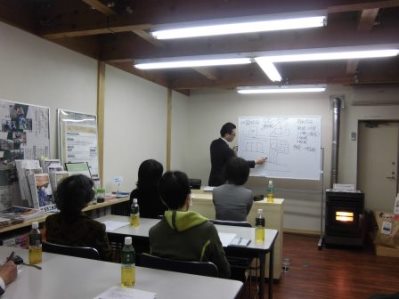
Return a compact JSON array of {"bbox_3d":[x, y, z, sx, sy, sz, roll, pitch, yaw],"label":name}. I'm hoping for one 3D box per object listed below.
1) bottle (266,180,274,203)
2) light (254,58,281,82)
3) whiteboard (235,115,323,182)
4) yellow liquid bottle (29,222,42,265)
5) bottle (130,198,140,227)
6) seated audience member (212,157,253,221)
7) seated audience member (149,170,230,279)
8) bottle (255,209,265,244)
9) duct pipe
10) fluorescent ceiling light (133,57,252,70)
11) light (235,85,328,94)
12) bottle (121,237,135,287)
[{"bbox_3d":[0.774,0.459,3.886,0.069,0.225,0.069,1,1,18],"label":"bottle"},{"bbox_3d":[0.813,-0.928,4.060,0.150,0.100,1.230,1,0,19],"label":"light"},{"bbox_3d":[1.172,-0.028,5.320,1.210,0.910,0.040,1,1,23],"label":"whiteboard"},{"bbox_3d":[-0.881,0.500,1.925,0.064,0.215,0.064,1,0,19],"label":"yellow liquid bottle"},{"bbox_3d":[-0.509,0.505,2.848,0.064,0.215,0.064,1,0,19],"label":"bottle"},{"bbox_3d":[0.354,0.726,3.489,0.440,1.300,0.620,1,1,18],"label":"seated audience member"},{"bbox_3d":[-0.014,0.735,2.307,0.500,1.200,0.720,2,0,22],"label":"seated audience member"},{"bbox_3d":[0.451,0.567,2.624,0.068,0.232,0.068,1,1,18],"label":"bottle"},{"bbox_3d":[2.017,-0.101,5.282,0.115,1.334,0.115,1,0,19],"label":"duct pipe"},{"bbox_3d":[-0.089,-0.847,3.480,1.210,0.080,0.075,1,1,18],"label":"fluorescent ceiling light"},{"bbox_3d":[1.142,-0.840,5.046,1.235,0.100,0.150,1,0,19],"label":"light"},{"bbox_3d":[-0.327,0.515,1.648,0.064,0.215,0.064,1,0,0],"label":"bottle"}]

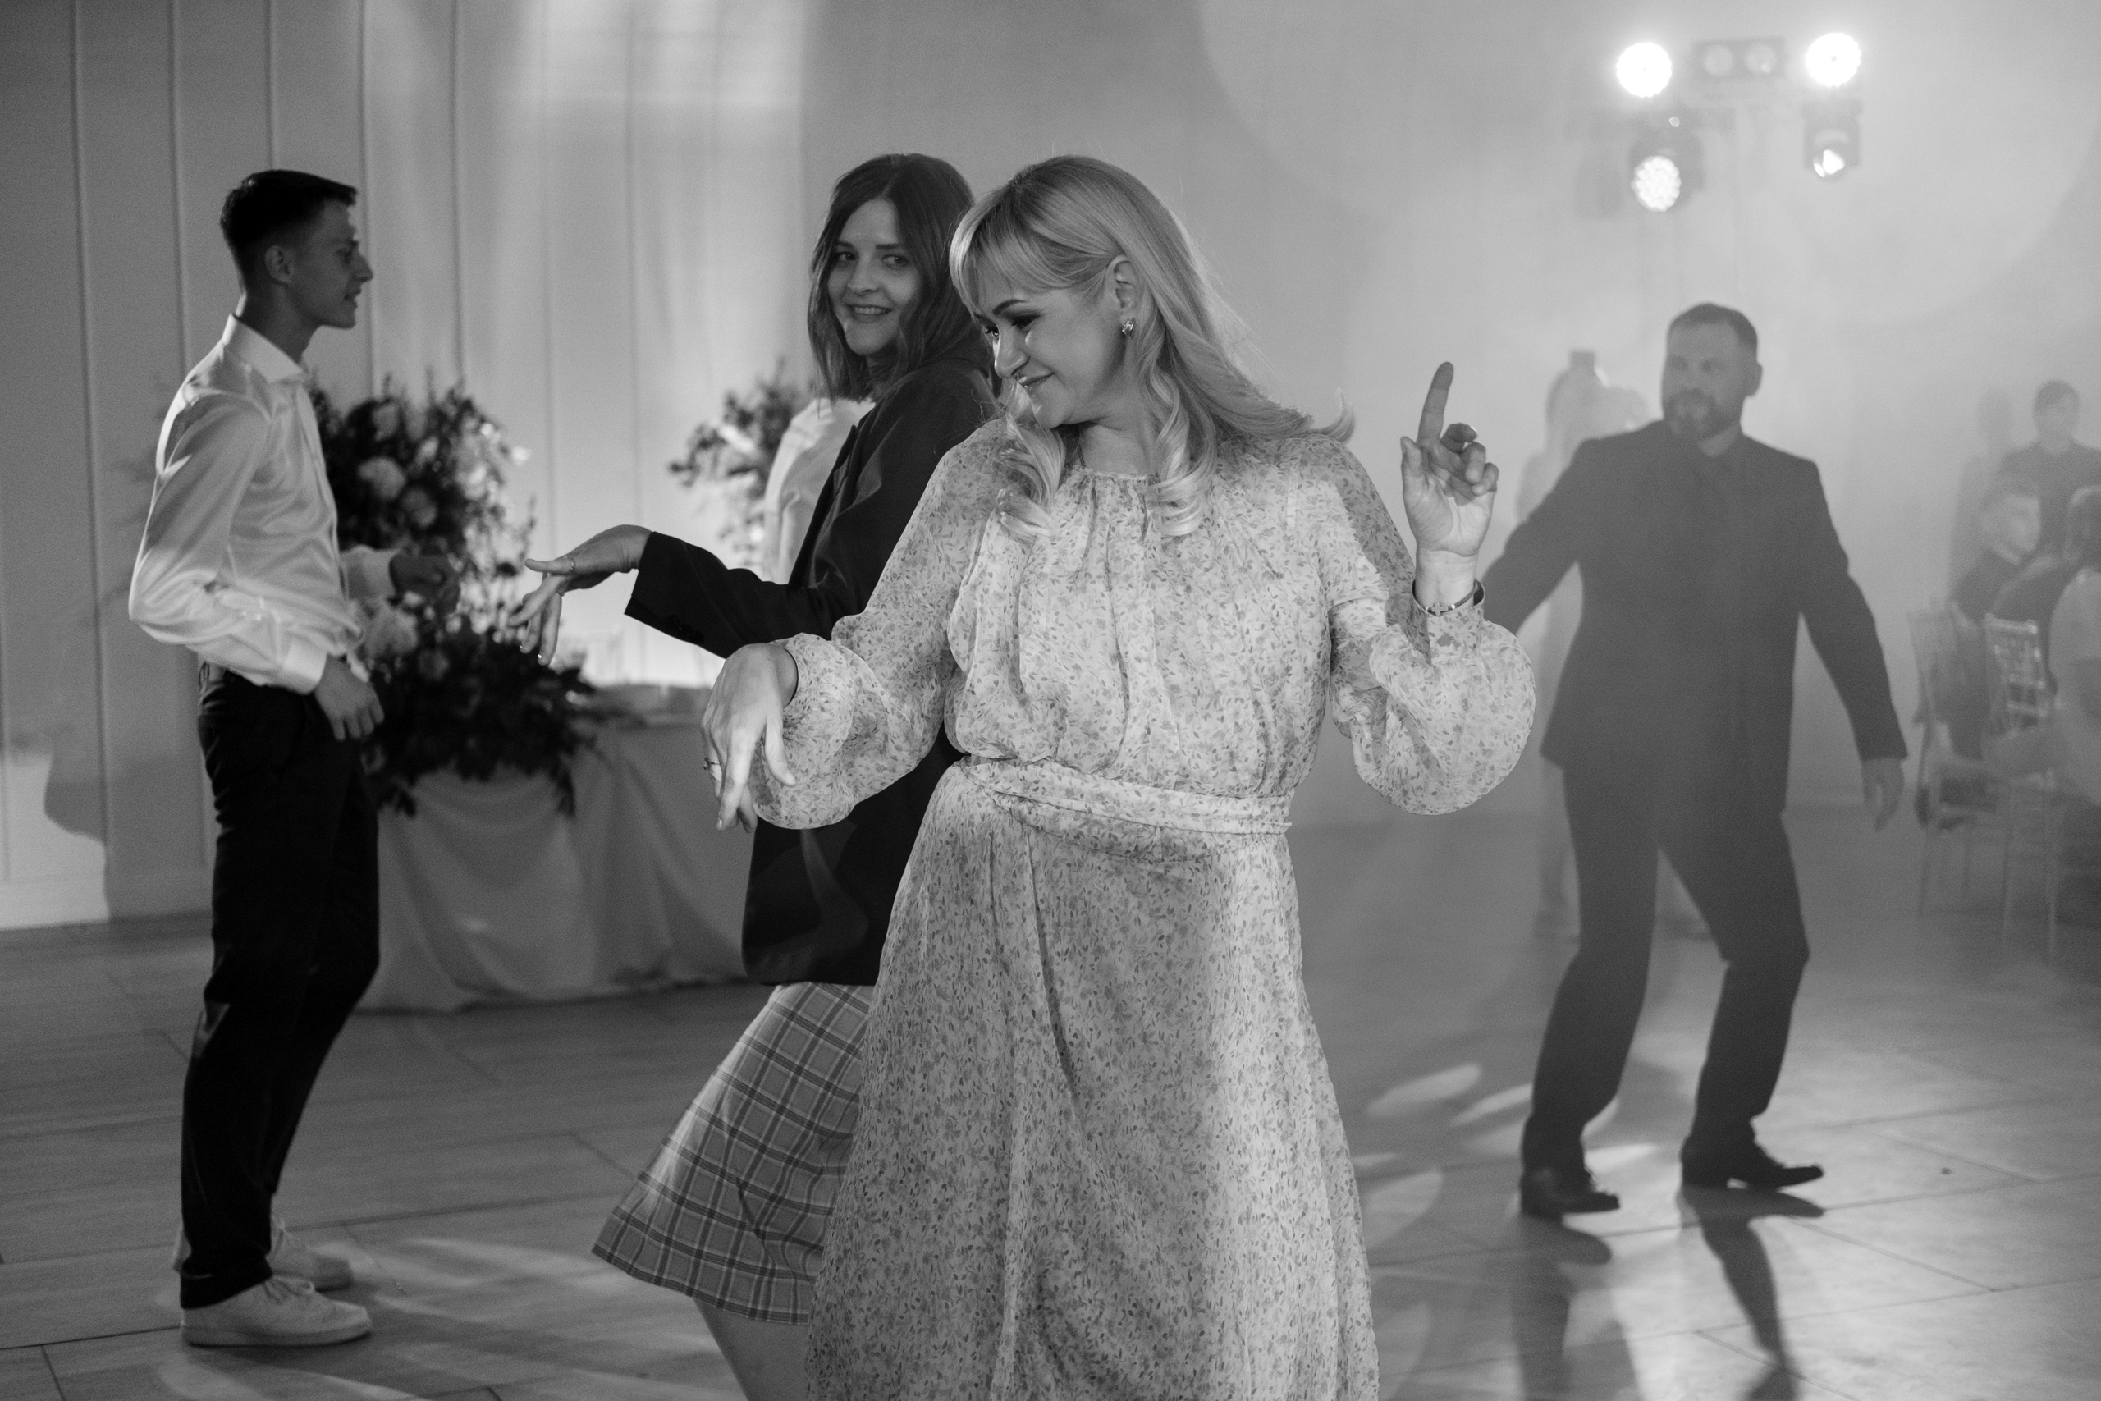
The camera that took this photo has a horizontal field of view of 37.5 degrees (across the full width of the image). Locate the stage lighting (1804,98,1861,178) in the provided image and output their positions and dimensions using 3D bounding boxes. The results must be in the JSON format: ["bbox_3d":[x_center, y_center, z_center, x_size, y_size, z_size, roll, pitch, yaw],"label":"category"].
[{"bbox_3d":[2.845,-2.043,11.250,0.215,0.280,0.200,0,4,14],"label":"stage lighting"}]

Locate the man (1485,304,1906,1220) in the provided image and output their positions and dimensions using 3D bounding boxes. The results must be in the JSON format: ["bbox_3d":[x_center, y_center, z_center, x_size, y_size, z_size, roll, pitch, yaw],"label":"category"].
[{"bbox_3d":[1.125,0.100,5.700,0.800,1.660,0.460,-2,4,-16],"label":"man"}]

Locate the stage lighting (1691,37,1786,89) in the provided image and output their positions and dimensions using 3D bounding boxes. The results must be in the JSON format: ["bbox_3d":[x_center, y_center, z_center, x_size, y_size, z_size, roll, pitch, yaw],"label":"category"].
[{"bbox_3d":[2.505,-2.321,11.250,0.340,0.175,0.150,0,4,16],"label":"stage lighting"}]

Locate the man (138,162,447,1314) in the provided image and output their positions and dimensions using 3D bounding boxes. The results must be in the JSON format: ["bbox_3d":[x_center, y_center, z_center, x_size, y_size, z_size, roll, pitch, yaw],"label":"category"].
[{"bbox_3d":[-1.240,0.080,5.100,0.470,1.875,0.500,-1,4,0],"label":"man"}]

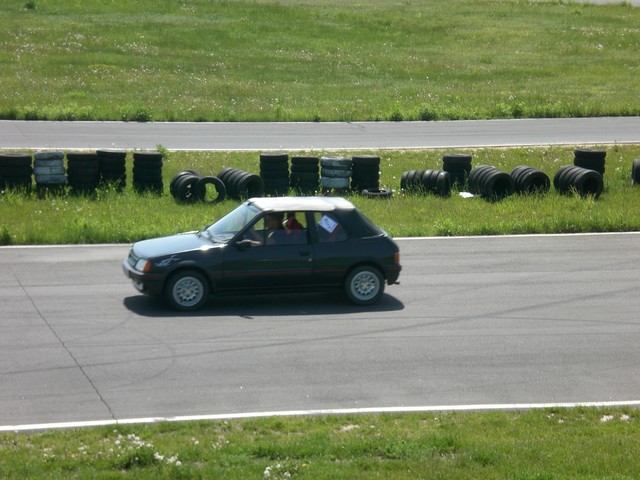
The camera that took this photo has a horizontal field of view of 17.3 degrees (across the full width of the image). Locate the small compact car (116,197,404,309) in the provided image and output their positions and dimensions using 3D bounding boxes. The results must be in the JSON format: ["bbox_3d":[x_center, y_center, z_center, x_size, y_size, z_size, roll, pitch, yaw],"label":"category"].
[{"bbox_3d":[-0.788,0.145,28.468,3.705,1.375,1.580,-1,8,-16],"label":"small compact car"}]

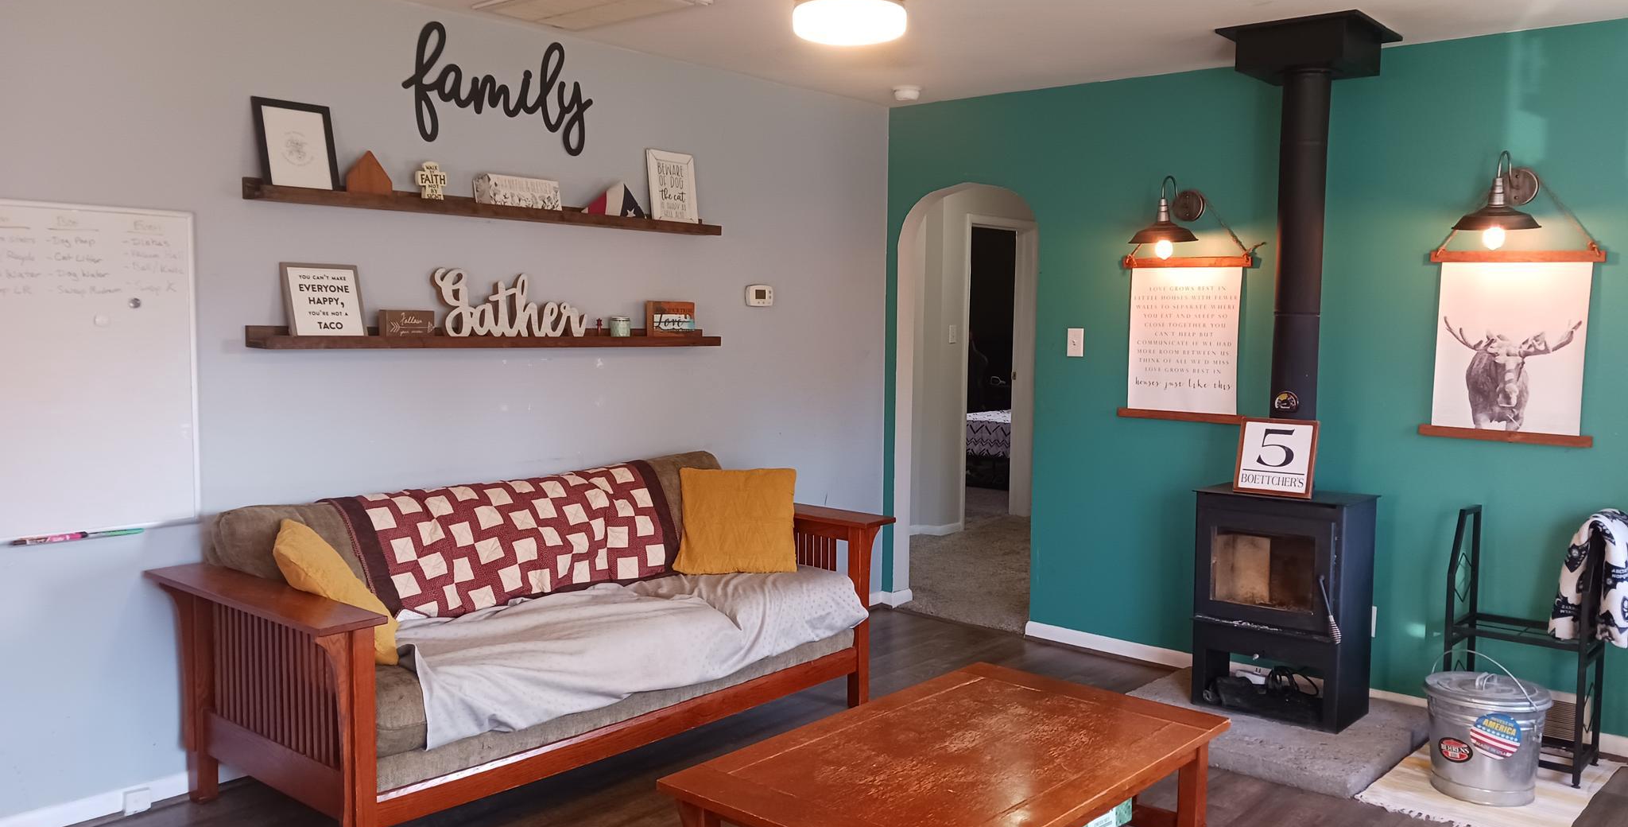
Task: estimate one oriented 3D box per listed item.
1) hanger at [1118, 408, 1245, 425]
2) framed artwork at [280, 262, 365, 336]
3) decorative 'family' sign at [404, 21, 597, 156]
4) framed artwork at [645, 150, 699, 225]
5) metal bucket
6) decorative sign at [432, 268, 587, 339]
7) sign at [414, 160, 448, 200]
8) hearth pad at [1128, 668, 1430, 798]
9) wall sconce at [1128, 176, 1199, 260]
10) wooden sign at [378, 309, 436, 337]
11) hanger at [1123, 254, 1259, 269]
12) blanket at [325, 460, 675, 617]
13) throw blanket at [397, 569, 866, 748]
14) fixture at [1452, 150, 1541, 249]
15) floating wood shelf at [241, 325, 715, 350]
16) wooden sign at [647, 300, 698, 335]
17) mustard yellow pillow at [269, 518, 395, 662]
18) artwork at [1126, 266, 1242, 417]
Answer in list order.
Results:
[{"bbox_3d":[1.490,0.014,5.174,0.547,0.037,0.022,5,6,40],"label":"hanger"},{"bbox_3d":[-1.507,-0.337,3.912,0.020,0.246,0.238,-14,-6,40],"label":"framed artwork"},{"bbox_3d":[-1.074,-1.111,4.388,0.013,0.375,0.770,5,6,42],"label":"decorative 'family' sign"},{"bbox_3d":[-0.556,-0.867,4.953,0.024,0.295,0.228,-4,0,42],"label":"framed artwork"},{"bbox_3d":[2.057,0.980,3.892,0.353,0.350,0.353,5,6,42],"label":"metal bucket"},{"bbox_3d":[-1.042,-0.367,4.404,0.027,0.248,0.621,5,6,42],"label":"decorative sign"},{"bbox_3d":[-1.249,-0.745,4.146,0.030,0.150,0.106,5,6,40],"label":"sign"},{"bbox_3d":[1.585,1.079,4.441,0.899,0.061,0.948,5,6,42],"label":"hearth pad"},{"bbox_3d":[1.375,-0.759,4.915,0.294,0.332,0.375,5,6,42],"label":"wall sconce"},{"bbox_3d":[-1.314,-0.278,4.114,0.044,0.107,0.171,5,6,42],"label":"wooden sign"},{"bbox_3d":[1.501,-0.606,5.124,0.549,0.041,0.022,5,6,40],"label":"hanger"},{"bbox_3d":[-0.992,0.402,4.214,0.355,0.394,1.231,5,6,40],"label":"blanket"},{"bbox_3d":[-0.600,0.678,4.084,0.571,0.246,1.773,5,6,40],"label":"throw blanket"},{"bbox_3d":[2.280,-0.693,4.178,0.284,0.320,0.433,5,6,40],"label":"fixture"},{"bbox_3d":[-1.030,-0.263,4.443,0.128,0.067,1.871,5,5,40],"label":"floating wood shelf"},{"bbox_3d":[-0.565,-0.360,5.006,0.041,0.153,0.223,5,6,40],"label":"wooden sign"},{"bbox_3d":[-1.272,0.487,3.446,0.138,0.438,0.438,-42,13,-17],"label":"mustard yellow pillow"},{"bbox_3d":[1.503,-0.295,5.143,0.468,0.591,0.012,5,6,40],"label":"artwork"}]

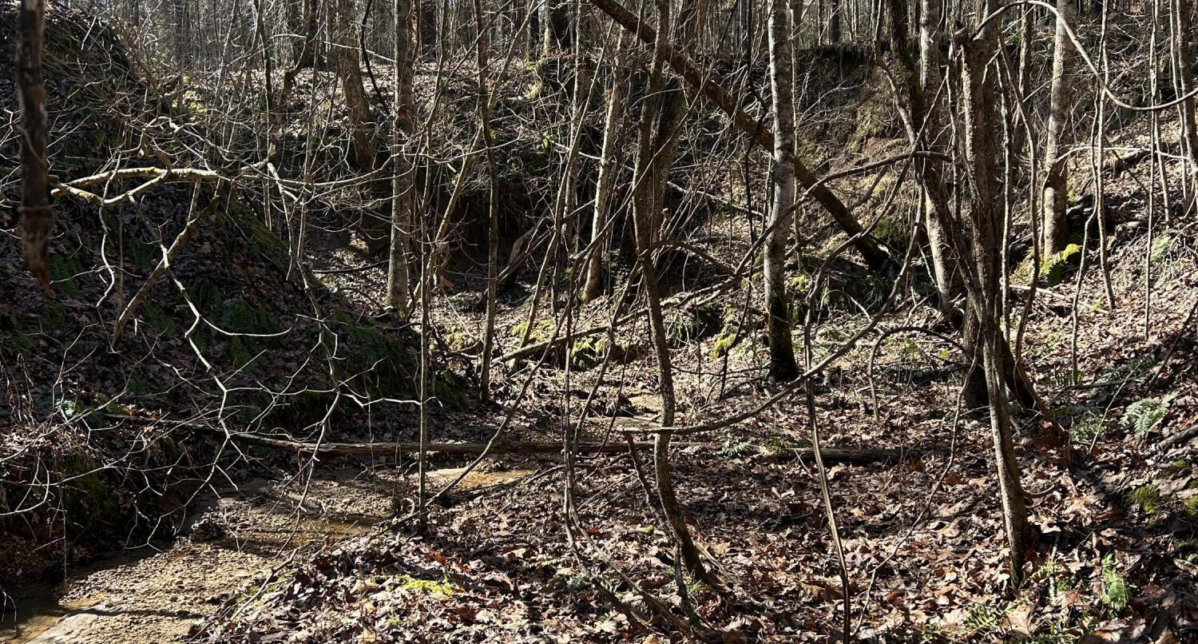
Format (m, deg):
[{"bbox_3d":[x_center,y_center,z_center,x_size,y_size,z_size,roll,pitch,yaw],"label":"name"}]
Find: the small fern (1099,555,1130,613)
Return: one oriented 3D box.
[{"bbox_3d":[1.847,0.936,4.300,0.100,0.180,0.100,1,3,0],"label":"small fern"}]

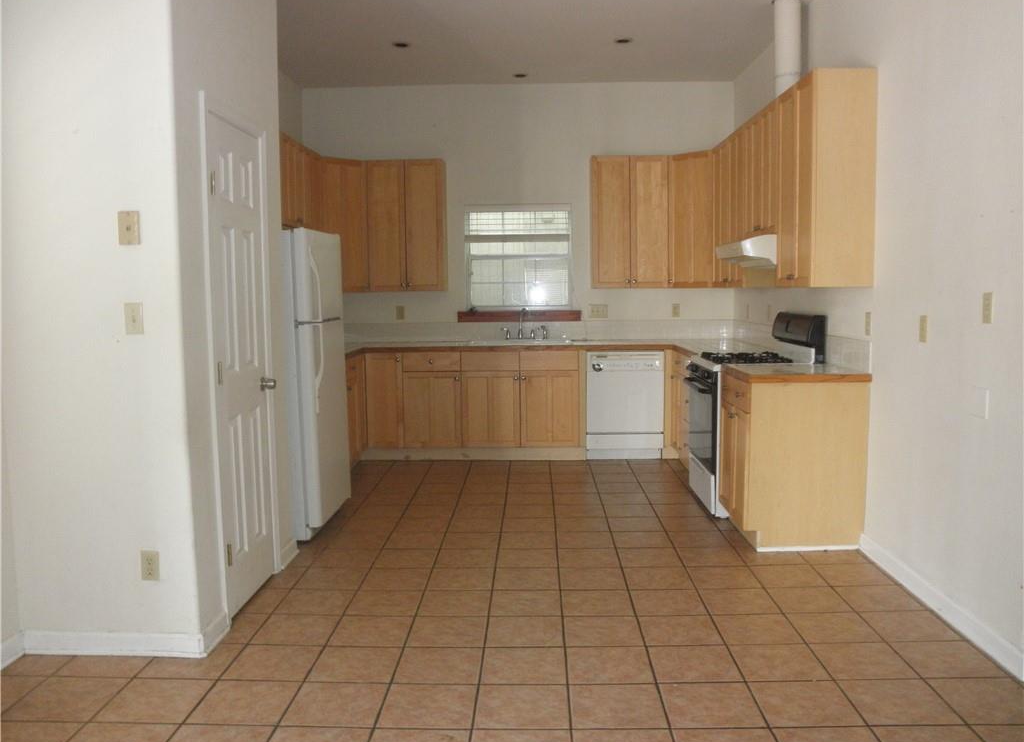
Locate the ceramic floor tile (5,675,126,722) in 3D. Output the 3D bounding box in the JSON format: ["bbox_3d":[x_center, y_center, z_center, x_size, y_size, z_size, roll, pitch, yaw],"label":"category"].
[{"bbox_3d":[-1.482,1.102,2.780,0.299,0.010,0.299,-1,5,2],"label":"ceramic floor tile"}]

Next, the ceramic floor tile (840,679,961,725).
[{"bbox_3d":[1.251,1.074,2.681,0.299,0.010,0.299,-1,5,2],"label":"ceramic floor tile"}]

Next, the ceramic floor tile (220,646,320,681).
[{"bbox_3d":[-0.861,1.065,3.010,0.300,0.010,0.300,-1,5,2],"label":"ceramic floor tile"}]

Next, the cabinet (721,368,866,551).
[{"bbox_3d":[1.500,0.455,4.473,0.626,0.879,0.602,-1,5,2],"label":"cabinet"}]

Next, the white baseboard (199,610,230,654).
[{"bbox_3d":[-1.144,1.000,3.199,0.020,0.095,0.300,-1,5,2],"label":"white baseboard"}]

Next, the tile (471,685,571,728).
[{"bbox_3d":[0.037,1.088,2.679,0.300,0.010,0.300,-1,5,2],"label":"tile"}]

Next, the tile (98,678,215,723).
[{"bbox_3d":[-1.180,1.100,2.753,0.299,0.010,0.299,-1,5,2],"label":"tile"}]

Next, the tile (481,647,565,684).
[{"bbox_3d":[0.045,1.078,3.024,0.305,0.010,0.305,-1,6,2],"label":"tile"}]

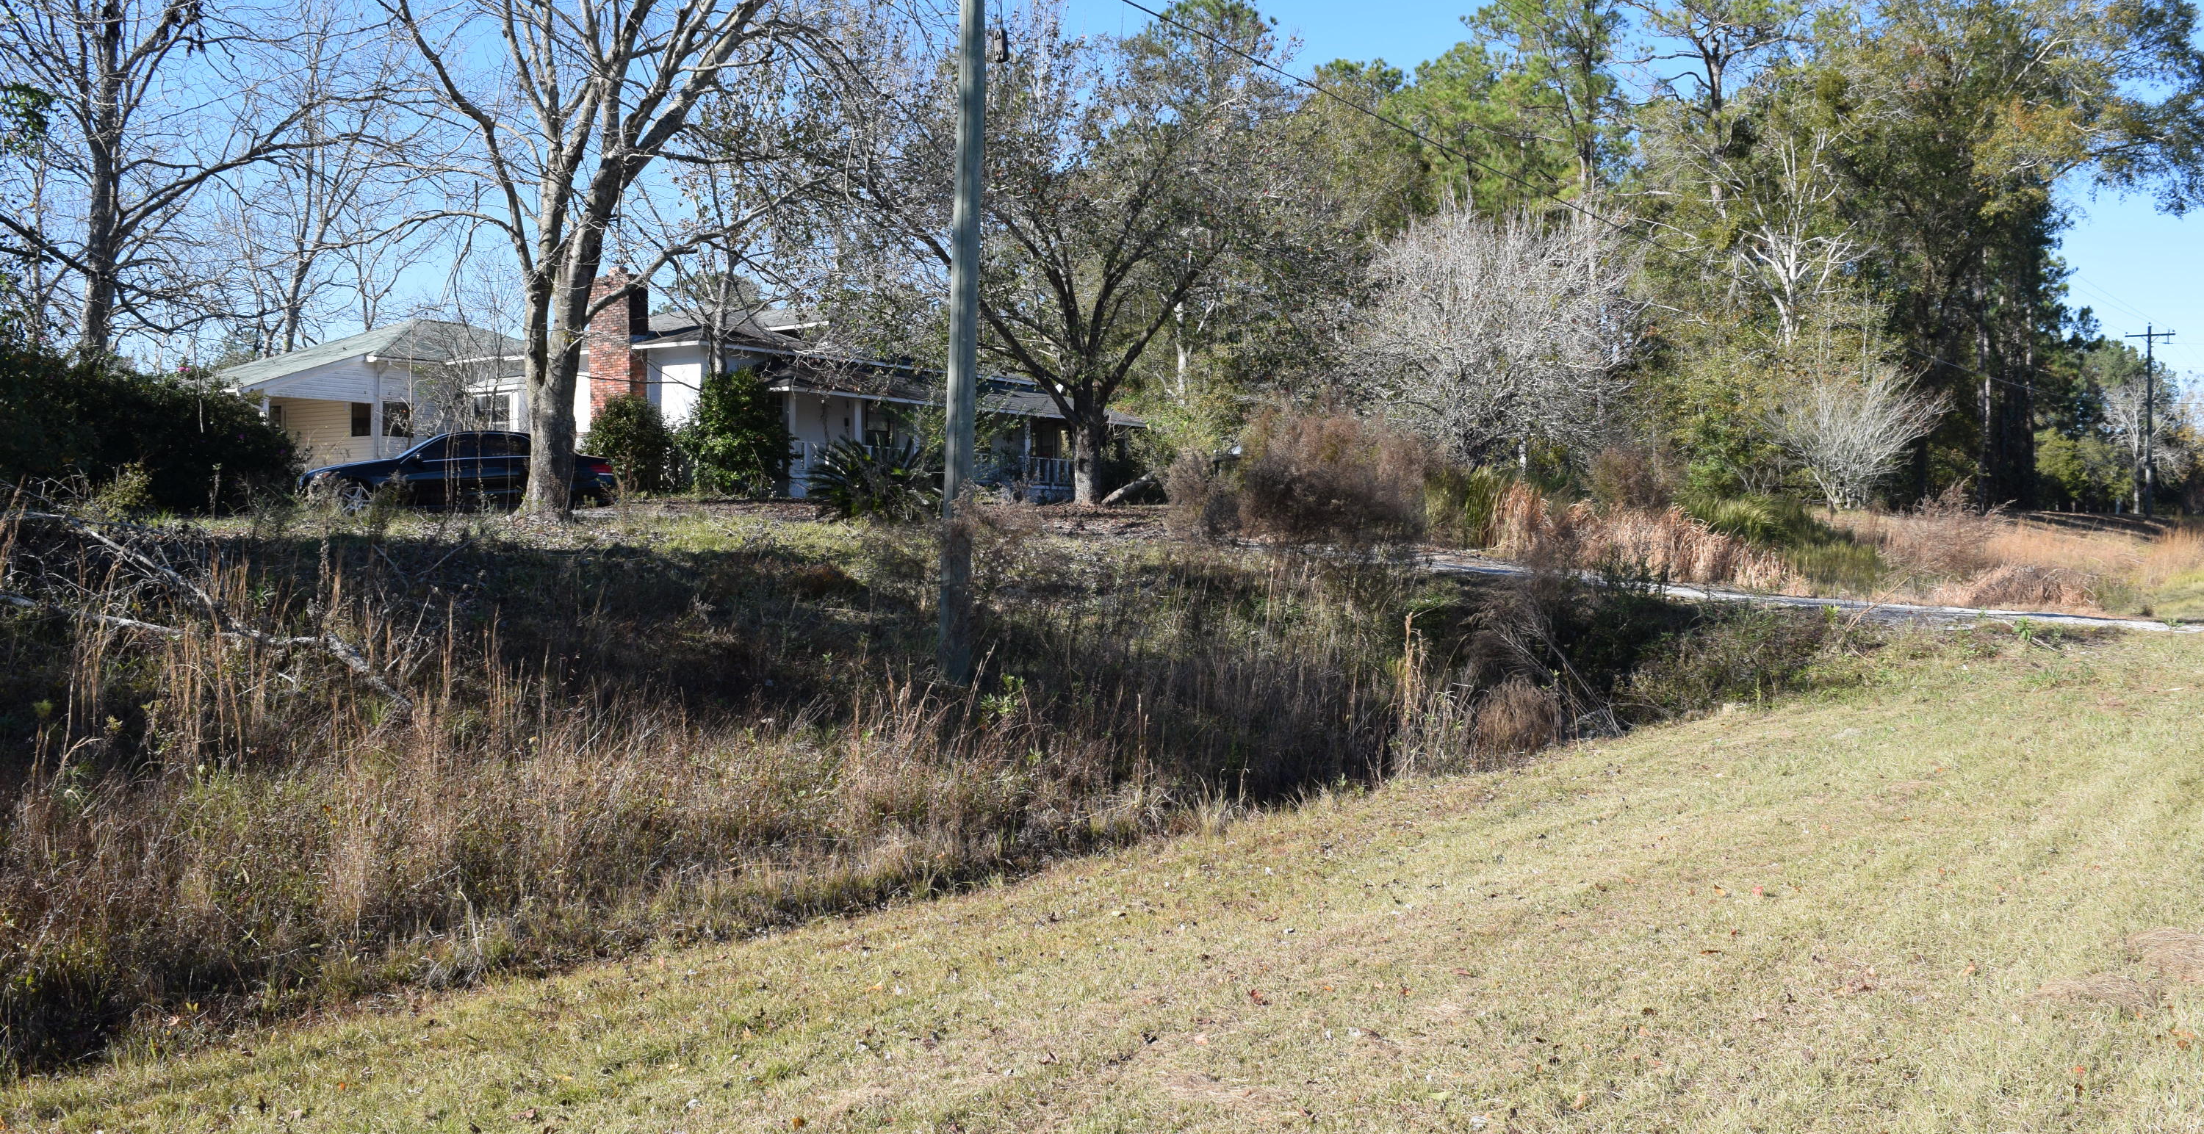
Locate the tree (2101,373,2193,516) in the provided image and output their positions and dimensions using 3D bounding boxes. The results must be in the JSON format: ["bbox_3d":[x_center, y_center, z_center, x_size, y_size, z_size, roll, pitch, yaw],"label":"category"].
[{"bbox_3d":[60.024,-7.178,95.000,5.300,8.200,5.000,1,2,32],"label":"tree"}]

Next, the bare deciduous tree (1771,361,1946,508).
[{"bbox_3d":[25.182,-4.385,55.000,5.700,4.900,5.200,1,2,25],"label":"bare deciduous tree"}]

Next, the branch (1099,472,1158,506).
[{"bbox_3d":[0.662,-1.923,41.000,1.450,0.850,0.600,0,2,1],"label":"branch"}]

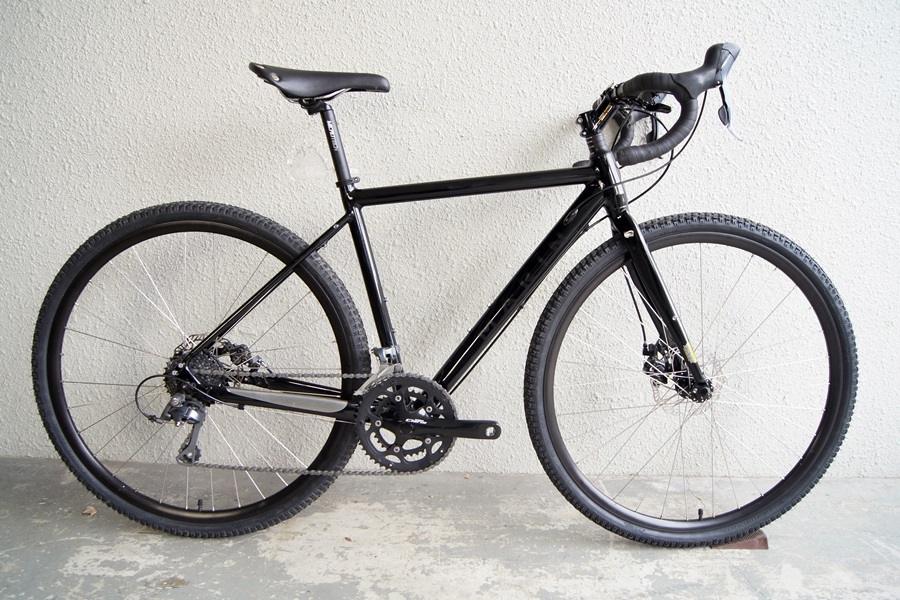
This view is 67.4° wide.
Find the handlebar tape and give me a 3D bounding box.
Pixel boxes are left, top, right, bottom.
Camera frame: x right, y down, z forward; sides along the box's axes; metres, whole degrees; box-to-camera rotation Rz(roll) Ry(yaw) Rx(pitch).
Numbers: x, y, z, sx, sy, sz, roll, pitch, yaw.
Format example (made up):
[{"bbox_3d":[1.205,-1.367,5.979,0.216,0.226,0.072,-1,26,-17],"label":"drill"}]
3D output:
[{"bbox_3d":[0.379,-0.352,1.331,0.207,0.212,0.450,1,7,0],"label":"handlebar tape"}]

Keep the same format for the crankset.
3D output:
[{"bbox_3d":[-0.044,0.250,1.369,0.290,0.210,0.070,1,7,0],"label":"crankset"}]

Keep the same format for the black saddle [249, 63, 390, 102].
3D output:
[{"bbox_3d":[-0.253,-0.417,1.322,0.276,0.071,0.152,1,7,0],"label":"black saddle"}]

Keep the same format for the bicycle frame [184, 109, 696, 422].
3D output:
[{"bbox_3d":[-0.002,-0.058,1.369,1.035,0.652,0.155,1,7,0],"label":"bicycle frame"}]

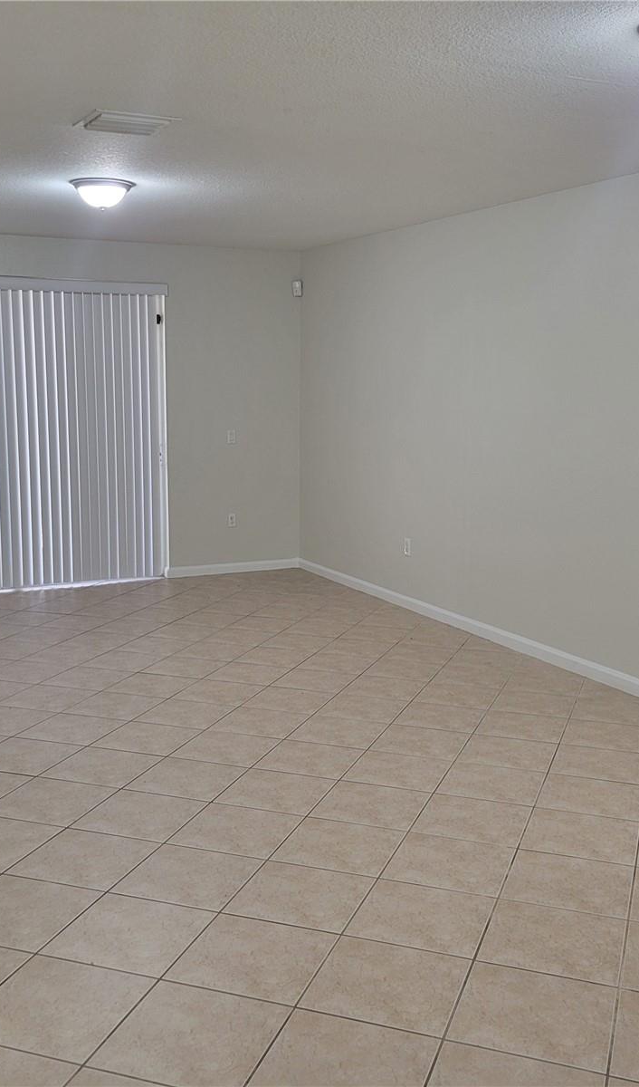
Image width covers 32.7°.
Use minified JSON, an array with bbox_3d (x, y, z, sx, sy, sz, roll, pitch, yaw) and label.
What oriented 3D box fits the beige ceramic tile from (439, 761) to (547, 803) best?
[{"bbox_3d":[0.738,1.022,4.642,0.405,0.010,0.405,3,9,19],"label":"beige ceramic tile"}]

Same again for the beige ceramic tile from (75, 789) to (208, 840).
[{"bbox_3d":[-0.698,1.065,4.277,0.405,0.010,0.405,3,9,19],"label":"beige ceramic tile"}]

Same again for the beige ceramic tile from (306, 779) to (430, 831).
[{"bbox_3d":[0.213,1.037,4.288,0.400,0.010,0.400,3,9,19],"label":"beige ceramic tile"}]

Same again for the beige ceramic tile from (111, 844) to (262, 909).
[{"bbox_3d":[-0.439,1.137,3.720,0.395,0.010,0.395,3,9,19],"label":"beige ceramic tile"}]

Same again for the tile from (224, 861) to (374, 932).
[{"bbox_3d":[-0.054,1.172,3.606,0.404,0.010,0.404,3,9,19],"label":"tile"}]

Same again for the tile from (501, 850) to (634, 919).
[{"bbox_3d":[0.847,1.149,3.700,0.395,0.010,0.395,3,9,19],"label":"tile"}]

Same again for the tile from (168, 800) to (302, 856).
[{"bbox_3d":[-0.309,1.088,4.144,0.405,0.010,0.405,3,9,19],"label":"tile"}]

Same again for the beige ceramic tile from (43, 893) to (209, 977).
[{"bbox_3d":[-0.578,1.203,3.373,0.405,0.010,0.405,3,9,19],"label":"beige ceramic tile"}]

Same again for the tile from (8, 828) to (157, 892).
[{"bbox_3d":[-0.829,1.122,3.893,0.405,0.010,0.405,3,9,19],"label":"tile"}]

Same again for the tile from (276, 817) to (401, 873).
[{"bbox_3d":[0.082,1.114,3.989,0.404,0.010,0.404,3,9,19],"label":"tile"}]

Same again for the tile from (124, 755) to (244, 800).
[{"bbox_3d":[-0.549,0.991,4.553,0.400,0.010,0.400,3,9,19],"label":"tile"}]

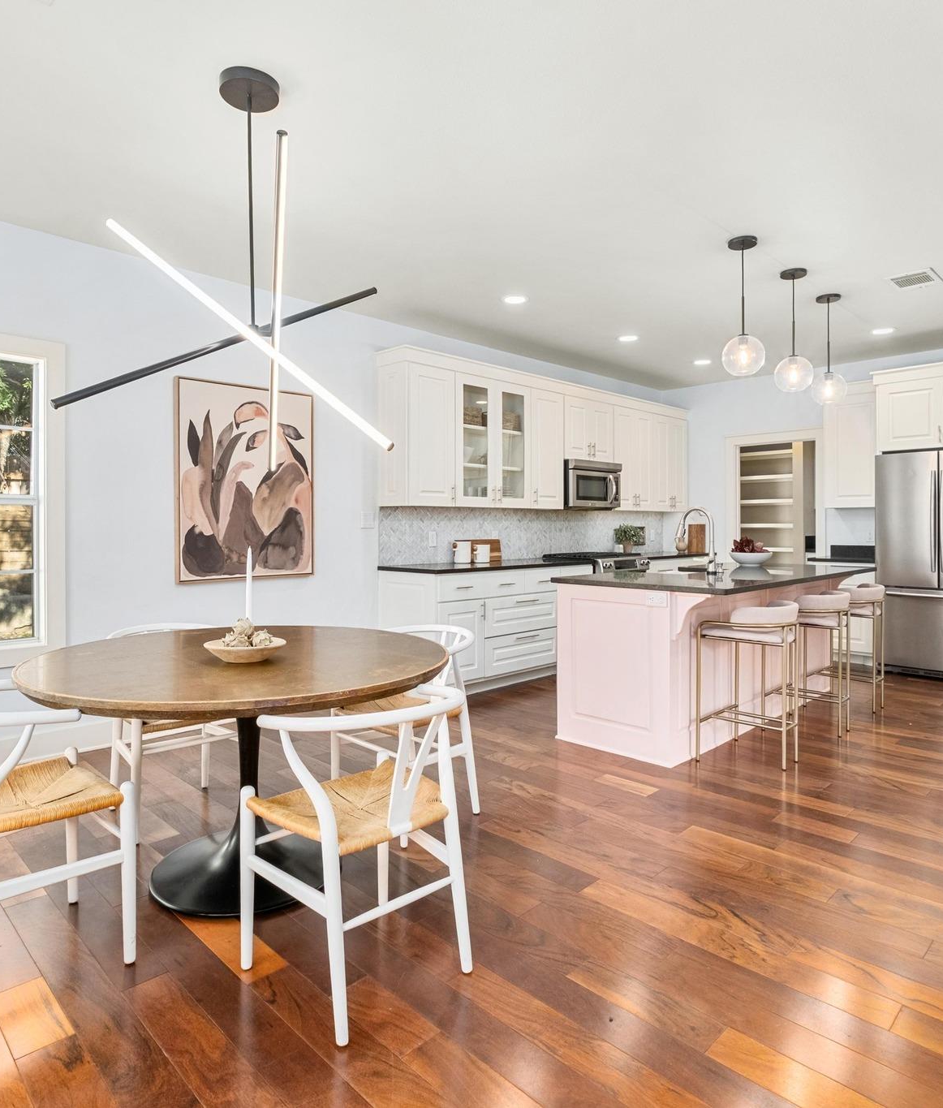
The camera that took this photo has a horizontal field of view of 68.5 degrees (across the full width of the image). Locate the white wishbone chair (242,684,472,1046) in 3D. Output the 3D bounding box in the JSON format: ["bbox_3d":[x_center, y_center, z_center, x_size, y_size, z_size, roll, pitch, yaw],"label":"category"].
[{"bbox_3d":[-0.290,0.755,1.889,0.550,0.765,0.520,-2,2,-44],"label":"white wishbone chair"}]

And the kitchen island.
[{"bbox_3d":[1.652,0.568,4.384,2.320,0.914,1.060,-2,2,-44],"label":"kitchen island"}]

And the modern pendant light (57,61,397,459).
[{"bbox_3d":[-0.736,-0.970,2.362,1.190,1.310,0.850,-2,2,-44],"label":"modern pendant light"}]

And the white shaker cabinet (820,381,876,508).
[{"bbox_3d":[3.530,-0.970,6.300,0.360,1.110,0.520,-2,2,-44],"label":"white shaker cabinet"}]

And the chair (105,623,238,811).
[{"bbox_3d":[-1.246,0.706,2.922,0.550,0.760,0.520,-2,2,-45],"label":"chair"}]

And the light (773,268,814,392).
[{"bbox_3d":[1.966,-1.353,4.228,0.245,0.732,0.245,-2,2,-45],"label":"light"}]

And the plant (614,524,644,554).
[{"bbox_3d":[1.615,-0.154,7.118,0.290,0.310,0.260,-2,2,-44],"label":"plant"}]

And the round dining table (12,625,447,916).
[{"bbox_3d":[-0.783,0.726,2.449,1.400,0.755,1.400,0,1,0],"label":"round dining table"}]

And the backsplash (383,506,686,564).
[{"bbox_3d":[0.747,-0.189,6.454,3.960,0.450,0.020,-2,2,-44],"label":"backsplash"}]

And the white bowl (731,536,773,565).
[{"bbox_3d":[2.056,-0.014,5.070,0.315,0.205,0.315,0,2,0],"label":"white bowl"}]

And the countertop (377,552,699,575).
[{"bbox_3d":[0.980,0.057,6.327,4.100,0.036,0.650,-2,2,-45],"label":"countertop"}]

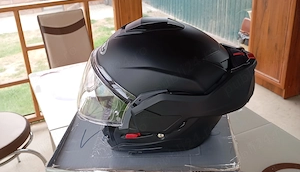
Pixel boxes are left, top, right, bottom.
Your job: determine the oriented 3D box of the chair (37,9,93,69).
[{"bbox_3d":[-0.537,-0.043,2.428,0.400,0.945,0.480,-15,27,-26],"label":"chair"}]

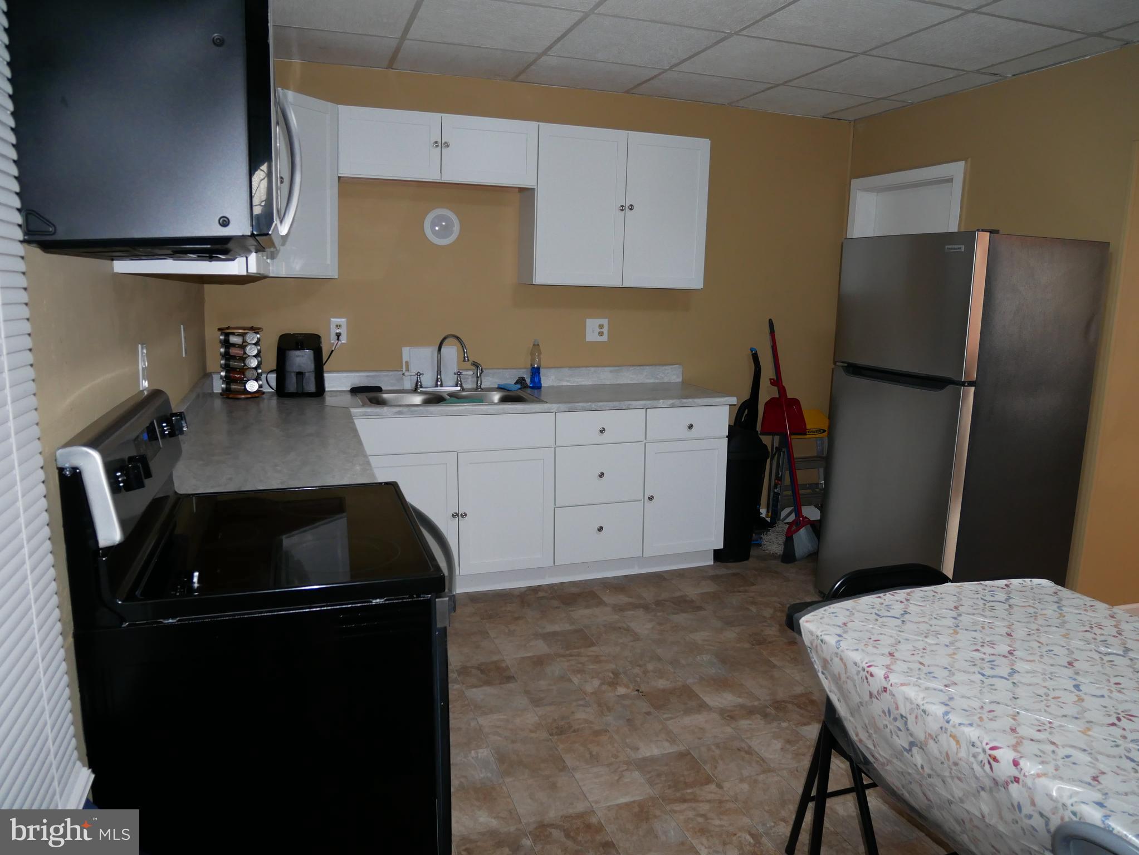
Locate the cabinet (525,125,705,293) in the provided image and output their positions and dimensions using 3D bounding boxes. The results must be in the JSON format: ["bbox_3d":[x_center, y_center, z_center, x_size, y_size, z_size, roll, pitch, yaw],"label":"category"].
[{"bbox_3d":[0.225,-1.120,4.126,0.930,0.753,0.319,-2,11,-19],"label":"cabinet"}]

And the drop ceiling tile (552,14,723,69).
[{"bbox_3d":[0.275,-1.632,3.361,0.594,0.020,0.575,-2,11,-19],"label":"drop ceiling tile"}]

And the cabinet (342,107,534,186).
[{"bbox_3d":[-0.638,-1.308,3.776,0.915,0.302,0.322,-2,11,-19],"label":"cabinet"}]

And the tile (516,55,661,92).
[{"bbox_3d":[0.090,-1.723,3.860,0.607,0.018,0.494,-2,11,-19],"label":"tile"}]

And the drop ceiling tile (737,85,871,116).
[{"bbox_3d":[1.256,-1.763,4.261,0.607,0.018,0.494,-2,11,-19],"label":"drop ceiling tile"}]

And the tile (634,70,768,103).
[{"bbox_3d":[0.678,-1.751,4.070,0.596,0.020,0.474,-2,11,-19],"label":"tile"}]

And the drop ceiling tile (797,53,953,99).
[{"bbox_3d":[1.435,-1.666,3.750,0.609,0.018,0.596,-2,11,-19],"label":"drop ceiling tile"}]

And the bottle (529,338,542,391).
[{"bbox_3d":[-0.180,-0.334,4.183,0.066,0.272,0.064,2,10,0],"label":"bottle"}]

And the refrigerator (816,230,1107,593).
[{"bbox_3d":[1.710,0.029,3.577,0.745,1.710,0.725,-3,11,-23],"label":"refrigerator"}]

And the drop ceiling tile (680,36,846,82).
[{"bbox_3d":[0.857,-1.654,3.563,0.596,0.020,0.575,-2,11,-19],"label":"drop ceiling tile"}]

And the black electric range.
[{"bbox_3d":[-0.625,0.540,1.821,0.702,1.191,0.755,-2,11,-19],"label":"black electric range"}]

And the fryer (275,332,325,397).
[{"bbox_3d":[-1.278,-0.301,3.771,0.212,0.294,0.235,-2,11,-19],"label":"fryer"}]

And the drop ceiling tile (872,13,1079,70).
[{"bbox_3d":[1.630,-1.561,3.196,0.609,0.018,0.596,-2,11,-19],"label":"drop ceiling tile"}]

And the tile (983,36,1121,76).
[{"bbox_3d":[2.030,-1.586,3.353,0.186,0.020,0.567,-2,11,-19],"label":"tile"}]

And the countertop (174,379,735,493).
[{"bbox_3d":[-0.214,-0.019,3.274,2.515,0.042,2.002,-2,11,-19],"label":"countertop"}]

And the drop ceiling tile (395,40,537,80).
[{"bbox_3d":[-0.488,-1.707,3.666,0.597,0.020,0.474,-2,11,-19],"label":"drop ceiling tile"}]

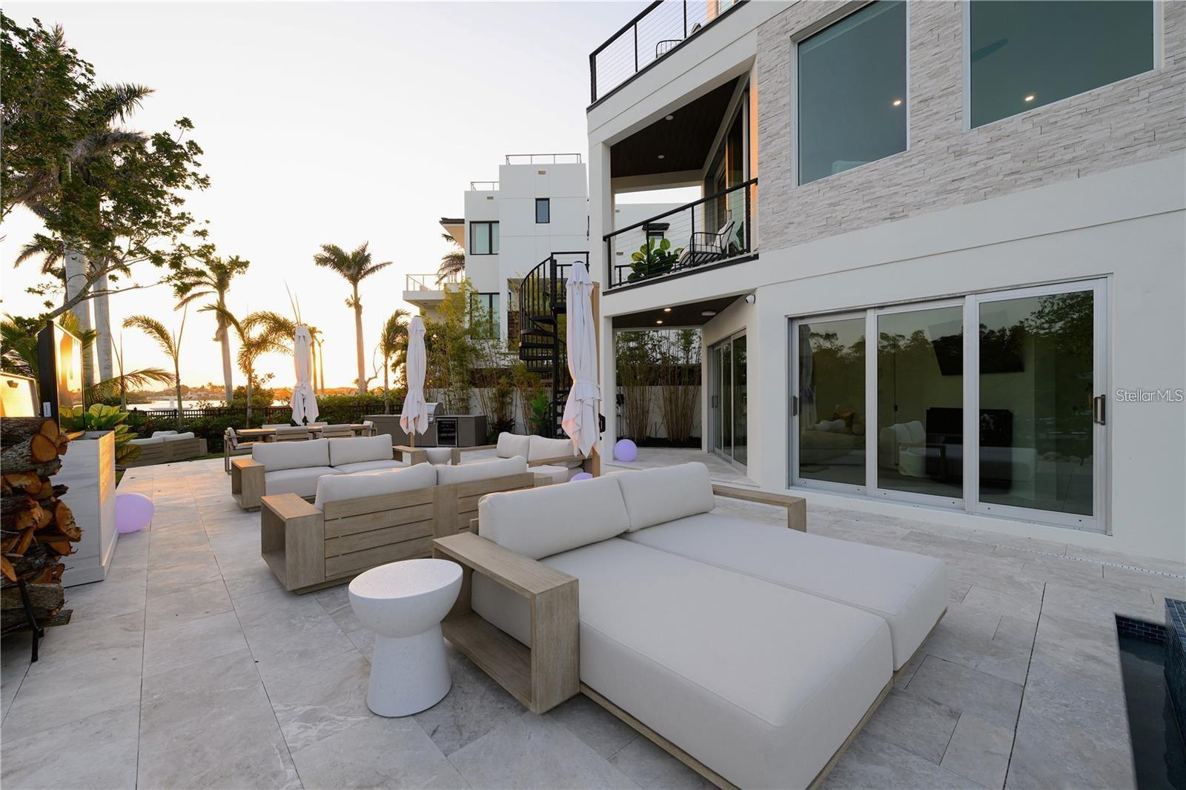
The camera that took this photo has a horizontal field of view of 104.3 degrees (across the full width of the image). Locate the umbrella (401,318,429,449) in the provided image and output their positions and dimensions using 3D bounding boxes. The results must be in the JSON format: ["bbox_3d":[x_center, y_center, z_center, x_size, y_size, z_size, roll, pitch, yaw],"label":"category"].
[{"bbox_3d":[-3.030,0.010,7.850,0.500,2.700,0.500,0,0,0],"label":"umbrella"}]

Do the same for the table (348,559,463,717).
[{"bbox_3d":[-0.840,1.085,2.105,0.480,0.515,0.480,0,0,0],"label":"table"}]

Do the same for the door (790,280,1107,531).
[{"bbox_3d":[3.485,0.090,4.980,0.130,2.200,2.740,0,0,-44],"label":"door"}]

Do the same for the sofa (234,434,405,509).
[{"bbox_3d":[-3.580,0.975,6.430,2.170,0.760,0.930,0,0,-44],"label":"sofa"}]

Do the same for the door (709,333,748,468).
[{"bbox_3d":[2.410,0.100,8.260,0.130,2.220,2.740,0,0,3],"label":"door"}]

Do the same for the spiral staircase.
[{"bbox_3d":[-0.830,-0.740,9.700,1.520,4.200,1.520,0,0,0],"label":"spiral staircase"}]

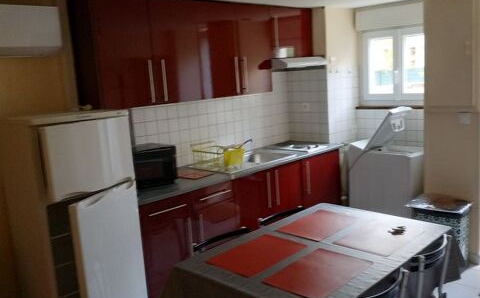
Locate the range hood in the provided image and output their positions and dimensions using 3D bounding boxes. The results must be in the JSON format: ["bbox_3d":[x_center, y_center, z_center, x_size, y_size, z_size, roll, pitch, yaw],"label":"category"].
[{"bbox_3d":[0.439,-0.807,4.208,0.528,0.107,0.619,5,13,45],"label":"range hood"}]

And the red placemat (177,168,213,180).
[{"bbox_3d":[-0.382,0.198,3.353,0.310,0.012,0.215,4,12,39],"label":"red placemat"}]

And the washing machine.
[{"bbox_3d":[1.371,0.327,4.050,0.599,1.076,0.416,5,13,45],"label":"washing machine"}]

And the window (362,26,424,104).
[{"bbox_3d":[1.543,-0.817,4.353,0.771,0.718,0.081,5,13,45],"label":"window"}]

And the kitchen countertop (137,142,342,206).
[{"bbox_3d":[-0.035,0.137,3.741,0.660,0.041,2.274,5,13,45],"label":"kitchen countertop"}]

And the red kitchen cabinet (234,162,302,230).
[{"bbox_3d":[0.054,0.556,3.871,0.619,0.853,0.832,5,13,45],"label":"red kitchen cabinet"}]

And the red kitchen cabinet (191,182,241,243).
[{"bbox_3d":[-0.379,0.654,3.444,0.619,0.853,0.401,5,13,45],"label":"red kitchen cabinet"}]

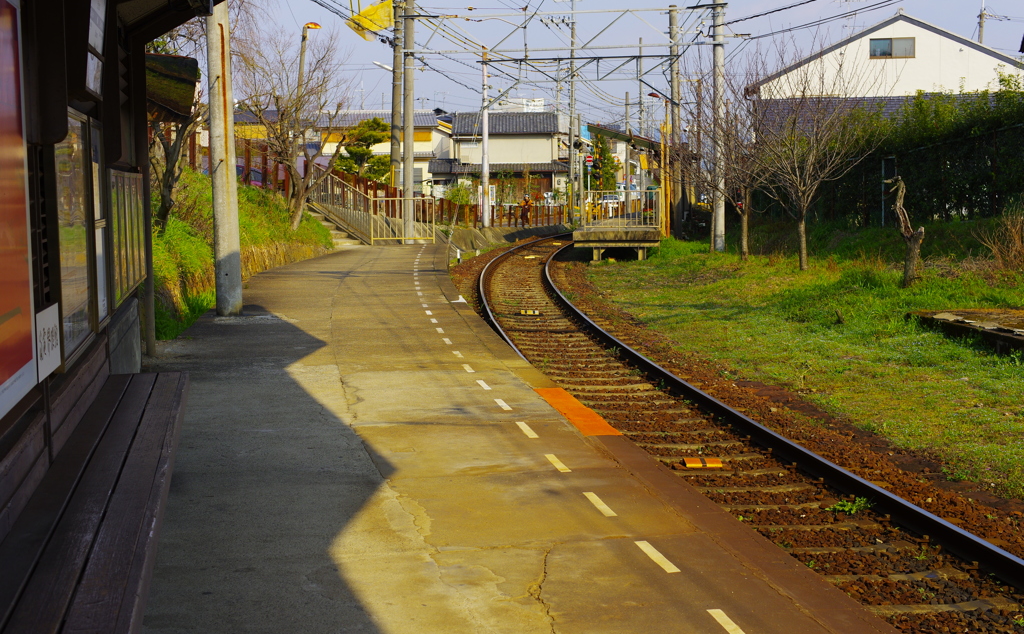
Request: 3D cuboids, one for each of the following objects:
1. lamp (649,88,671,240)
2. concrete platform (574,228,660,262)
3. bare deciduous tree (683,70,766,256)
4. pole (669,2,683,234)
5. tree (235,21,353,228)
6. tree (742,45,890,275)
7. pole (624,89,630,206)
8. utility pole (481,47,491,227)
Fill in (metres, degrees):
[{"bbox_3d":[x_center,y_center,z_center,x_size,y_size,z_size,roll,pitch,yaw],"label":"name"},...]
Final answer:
[{"bbox_3d":[4.423,-4.586,44.299,0.680,4.400,0.280,0,5,6],"label":"lamp"},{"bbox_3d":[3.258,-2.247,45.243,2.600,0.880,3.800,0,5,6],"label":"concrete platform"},{"bbox_3d":[4.423,-3.179,30.318,1.950,4.000,1.900,0,5,0],"label":"bare deciduous tree"},{"bbox_3d":[5.141,-6.156,46.162,0.320,7.400,0.320,-2,5,0],"label":"pole"},{"bbox_3d":[-4.527,-3.916,30.608,2.450,4.200,2.300,0,5,0],"label":"tree"},{"bbox_3d":[5.647,-3.000,27.306,2.700,4.250,2.500,0,5,0],"label":"tree"},{"bbox_3d":[7.876,-11.329,101.617,0.260,8.400,0.260,0,5,0],"label":"pole"},{"bbox_3d":[-0.865,-5.876,48.231,0.260,5.900,0.260,0,5,0],"label":"utility pole"}]

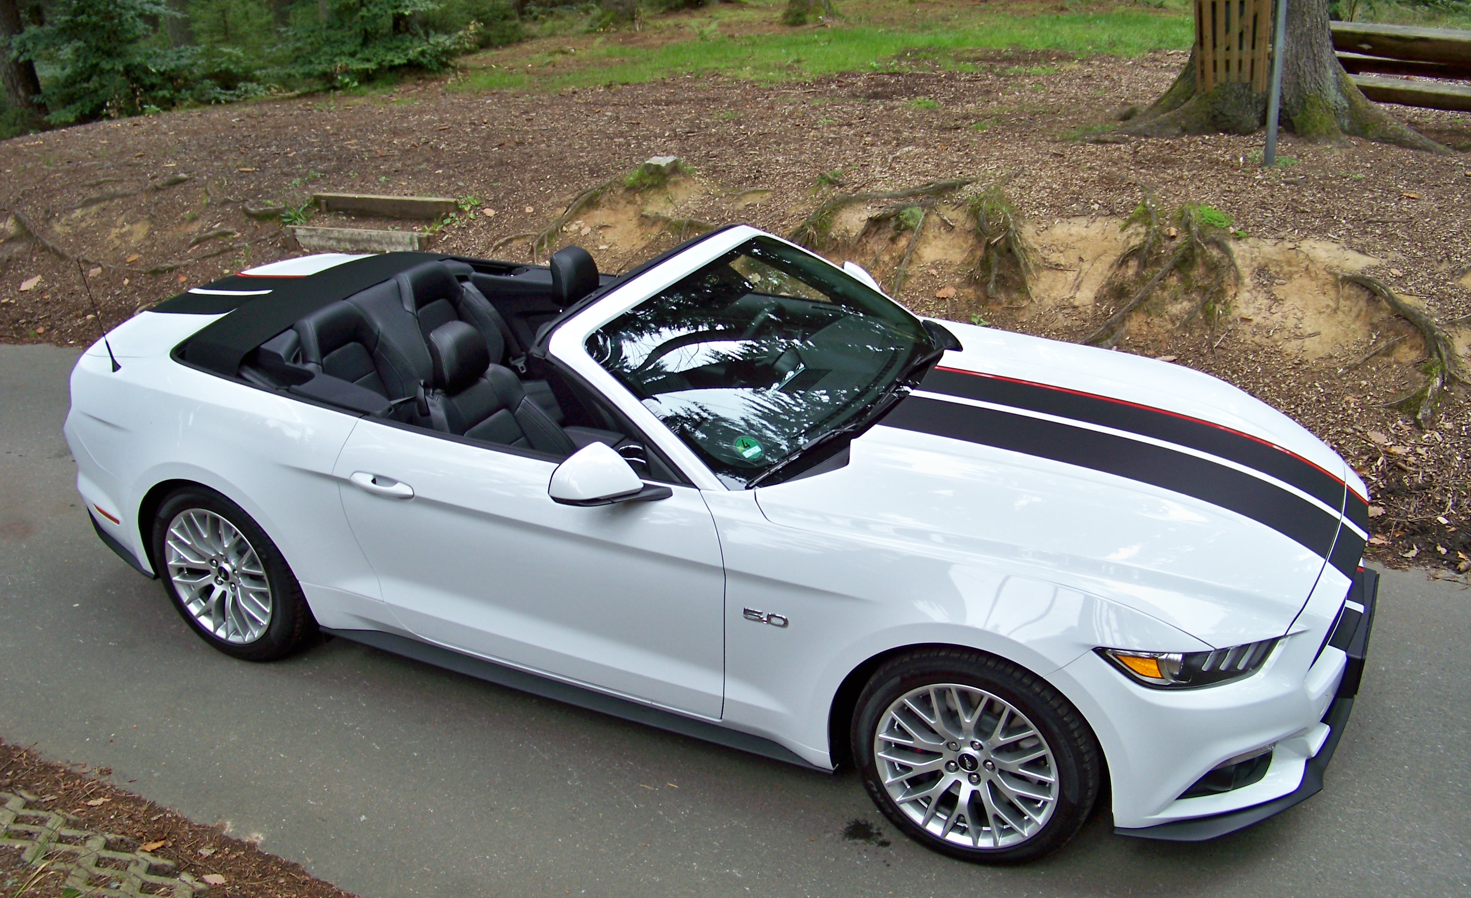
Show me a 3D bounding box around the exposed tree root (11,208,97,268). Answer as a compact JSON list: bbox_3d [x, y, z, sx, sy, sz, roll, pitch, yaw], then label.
[{"bbox_3d":[-4.699,-1.456,9.650,0.200,0.200,1.500,-23,31,-39],"label":"exposed tree root"}]

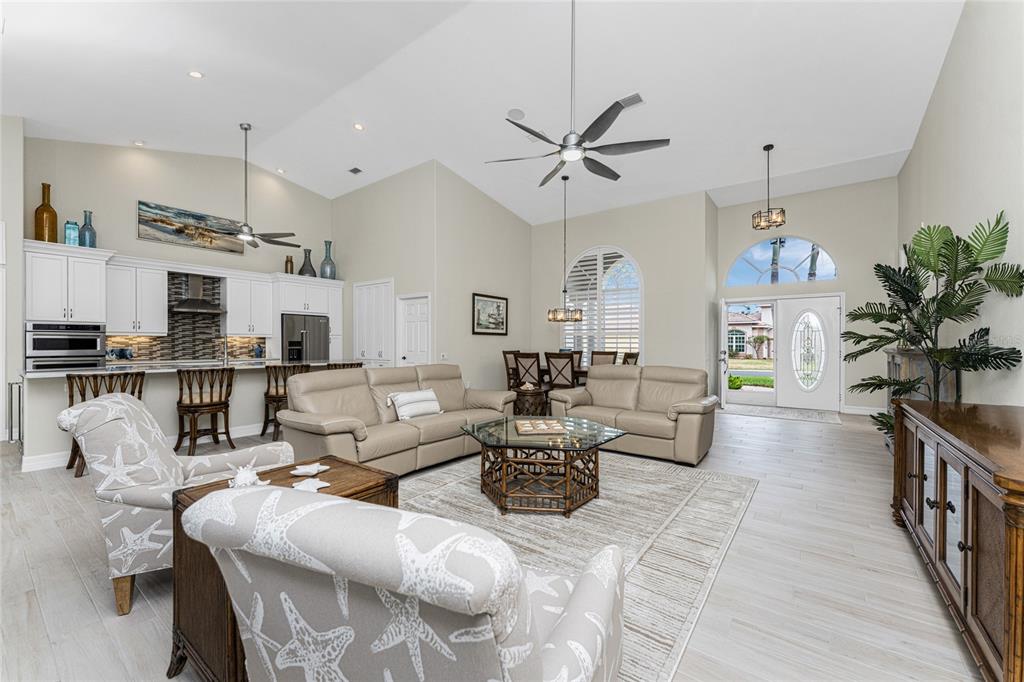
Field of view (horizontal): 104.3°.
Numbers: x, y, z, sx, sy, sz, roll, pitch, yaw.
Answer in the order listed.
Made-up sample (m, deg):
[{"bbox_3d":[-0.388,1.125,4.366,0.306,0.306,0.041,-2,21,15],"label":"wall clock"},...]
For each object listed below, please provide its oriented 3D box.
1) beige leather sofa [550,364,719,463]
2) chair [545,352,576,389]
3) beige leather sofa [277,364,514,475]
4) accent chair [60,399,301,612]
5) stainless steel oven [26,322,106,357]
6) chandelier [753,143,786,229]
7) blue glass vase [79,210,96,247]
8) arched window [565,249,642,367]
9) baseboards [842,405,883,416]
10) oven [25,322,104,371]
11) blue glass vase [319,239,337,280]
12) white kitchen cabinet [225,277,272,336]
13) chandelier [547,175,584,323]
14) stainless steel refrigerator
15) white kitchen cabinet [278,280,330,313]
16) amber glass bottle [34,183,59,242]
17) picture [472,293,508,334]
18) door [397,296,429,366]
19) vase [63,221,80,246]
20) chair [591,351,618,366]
[{"bbox_3d":[1.451,0.793,4.865,1.790,0.930,0.960,0,0,37],"label":"beige leather sofa"},{"bbox_3d":[0.878,0.719,6.223,0.500,1.070,0.600,0,0,37],"label":"chair"},{"bbox_3d":[-1.076,0.786,4.352,0.980,0.930,2.400,0,0,40],"label":"beige leather sofa"},{"bbox_3d":[-1.750,0.785,2.265,0.940,0.960,0.770,0,0,-30],"label":"accent chair"},{"bbox_3d":[-6.335,0.003,5.682,0.580,0.460,0.750,0,0,37],"label":"stainless steel oven"},{"bbox_3d":[3.804,-2.281,5.892,0.420,1.220,0.420,0,0,37],"label":"chandelier"},{"bbox_3d":[-6.121,-1.597,5.743,0.168,0.570,0.168,0,0,37],"label":"blue glass vase"},{"bbox_3d":[1.876,-0.664,8.464,1.850,2.720,0.120,0,0,37],"label":"arched window"},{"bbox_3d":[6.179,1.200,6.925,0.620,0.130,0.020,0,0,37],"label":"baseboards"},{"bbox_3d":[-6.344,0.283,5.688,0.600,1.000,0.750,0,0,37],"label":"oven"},{"bbox_3d":[-3.970,-1.732,8.599,0.295,0.866,0.295,0,0,37],"label":"blue glass vase"},{"bbox_3d":[-5.017,-0.604,7.547,0.340,1.070,0.760,0,0,37],"label":"white kitchen cabinet"},{"bbox_3d":[0.982,-1.681,7.237,0.590,2.620,0.590,0,0,0],"label":"chandelier"},{"bbox_3d":[-4.223,0.375,7.917,0.700,1.780,0.910,0,0,37],"label":"stainless steel refrigerator"},{"bbox_3d":[-4.207,-0.835,7.905,0.600,0.610,0.960,0,0,37],"label":"white kitchen cabinet"},{"bbox_3d":[-6.353,-1.735,5.435,0.198,0.837,0.198,0,0,37],"label":"amber glass bottle"},{"bbox_3d":[-0.412,-0.512,8.160,0.040,0.800,1.120,0,0,37],"label":"picture"},{"bbox_3d":[-1.794,0.215,7.360,0.800,2.050,0.070,0,0,37],"label":"door"},{"bbox_3d":[-6.262,-1.500,5.670,0.145,0.370,0.145,0,0,37],"label":"vase"},{"bbox_3d":[1.614,0.716,7.405,0.510,1.060,0.600,0,0,37],"label":"chair"}]

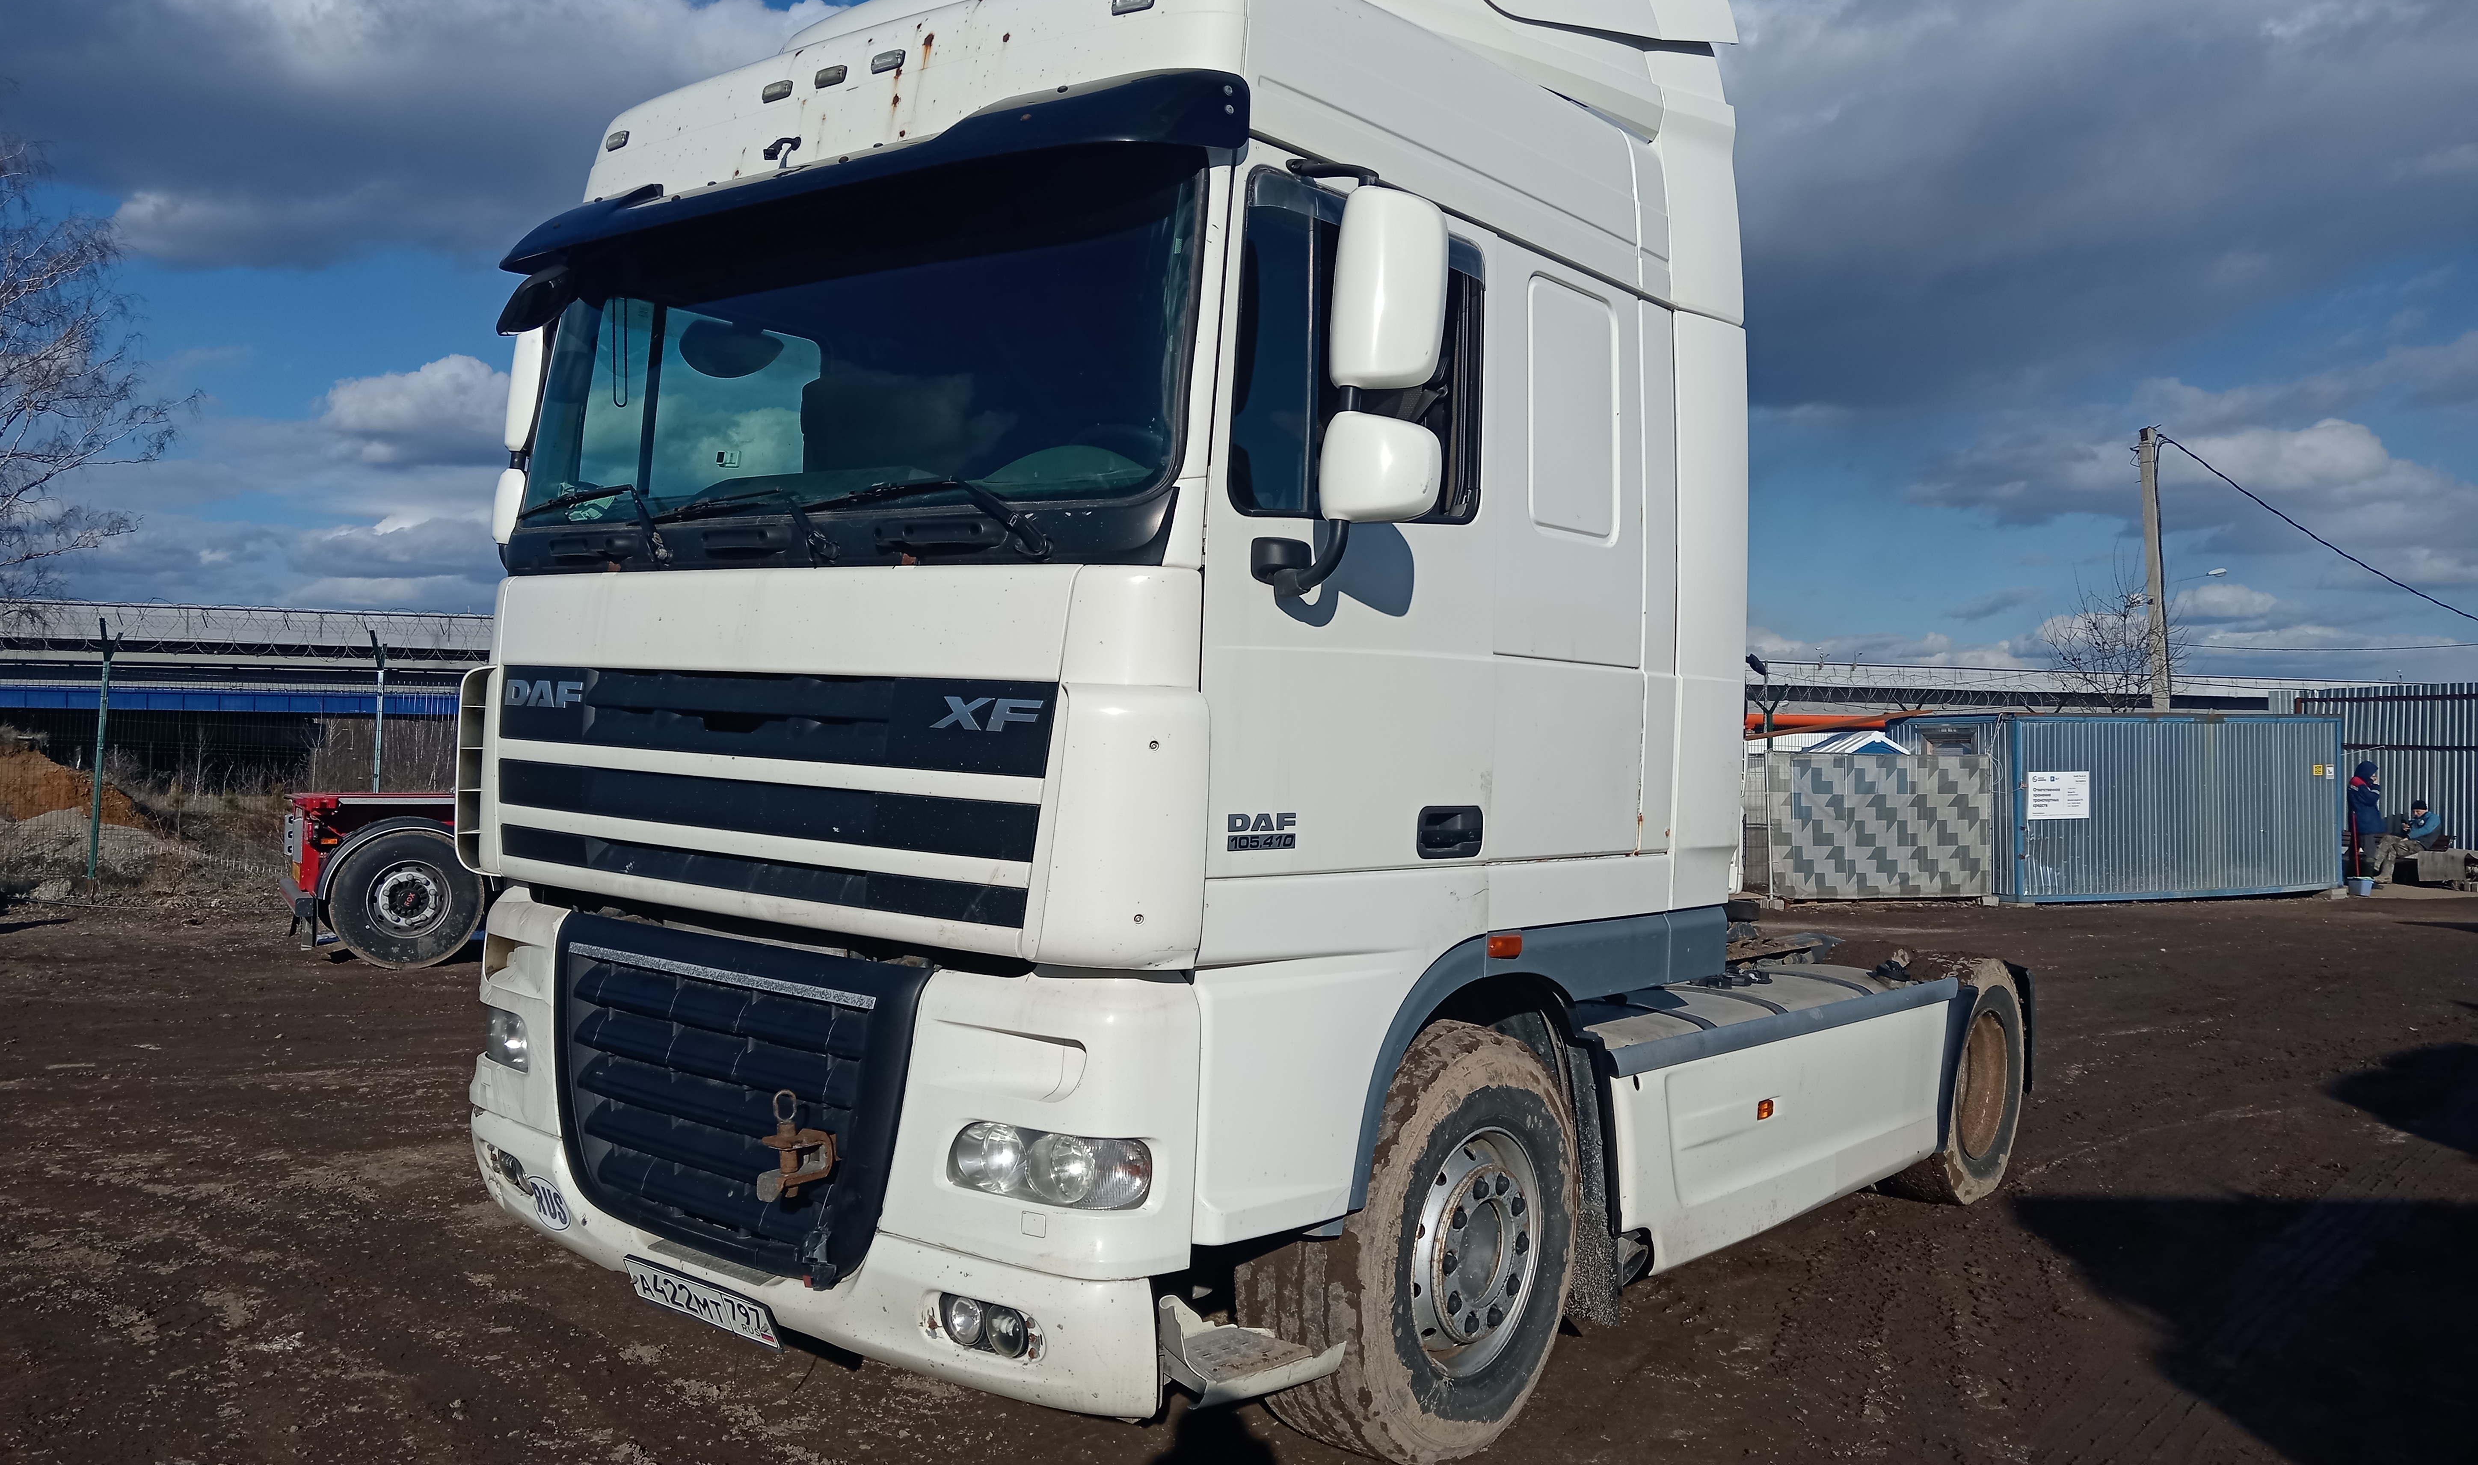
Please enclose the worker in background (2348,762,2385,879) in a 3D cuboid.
[{"bbox_3d":[16.439,1.313,28.200,0.480,1.750,0.540,2,0,22],"label":"worker in background"}]

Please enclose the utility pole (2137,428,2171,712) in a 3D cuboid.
[{"bbox_3d":[14.273,-1.247,30.000,0.270,6.950,0.250,-2,0,24],"label":"utility pole"}]

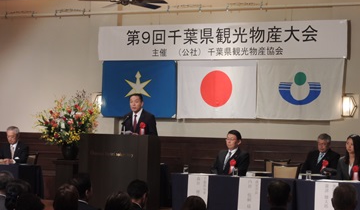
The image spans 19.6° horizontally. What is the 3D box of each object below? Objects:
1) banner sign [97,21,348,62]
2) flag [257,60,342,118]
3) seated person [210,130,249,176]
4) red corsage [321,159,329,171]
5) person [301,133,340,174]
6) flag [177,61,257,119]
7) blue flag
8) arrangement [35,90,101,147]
[{"bbox_3d":[0.552,-1.047,16.993,4.500,0.590,0.030,1,-2,28],"label":"banner sign"},{"bbox_3d":[1.860,-0.250,16.298,1.460,0.990,0.030,1,-2,28],"label":"flag"},{"bbox_3d":[0.596,0.979,13.900,0.520,1.310,0.800,1,-2,31],"label":"seated person"},{"bbox_3d":[2.111,0.881,15.150,0.110,0.170,0.050,1,-2,29],"label":"red corsage"},{"bbox_3d":[2.007,1.071,15.202,0.540,1.310,0.800,1,-2,29],"label":"person"},{"bbox_3d":[0.581,-0.266,16.970,1.460,0.990,0.030,1,-2,28],"label":"flag"},{"bbox_3d":[-0.708,-0.272,17.646,1.460,0.980,0.030,1,-2,28],"label":"blue flag"},{"bbox_3d":[-1.666,0.200,15.400,0.950,0.840,0.800,1,-2,28],"label":"arrangement"}]

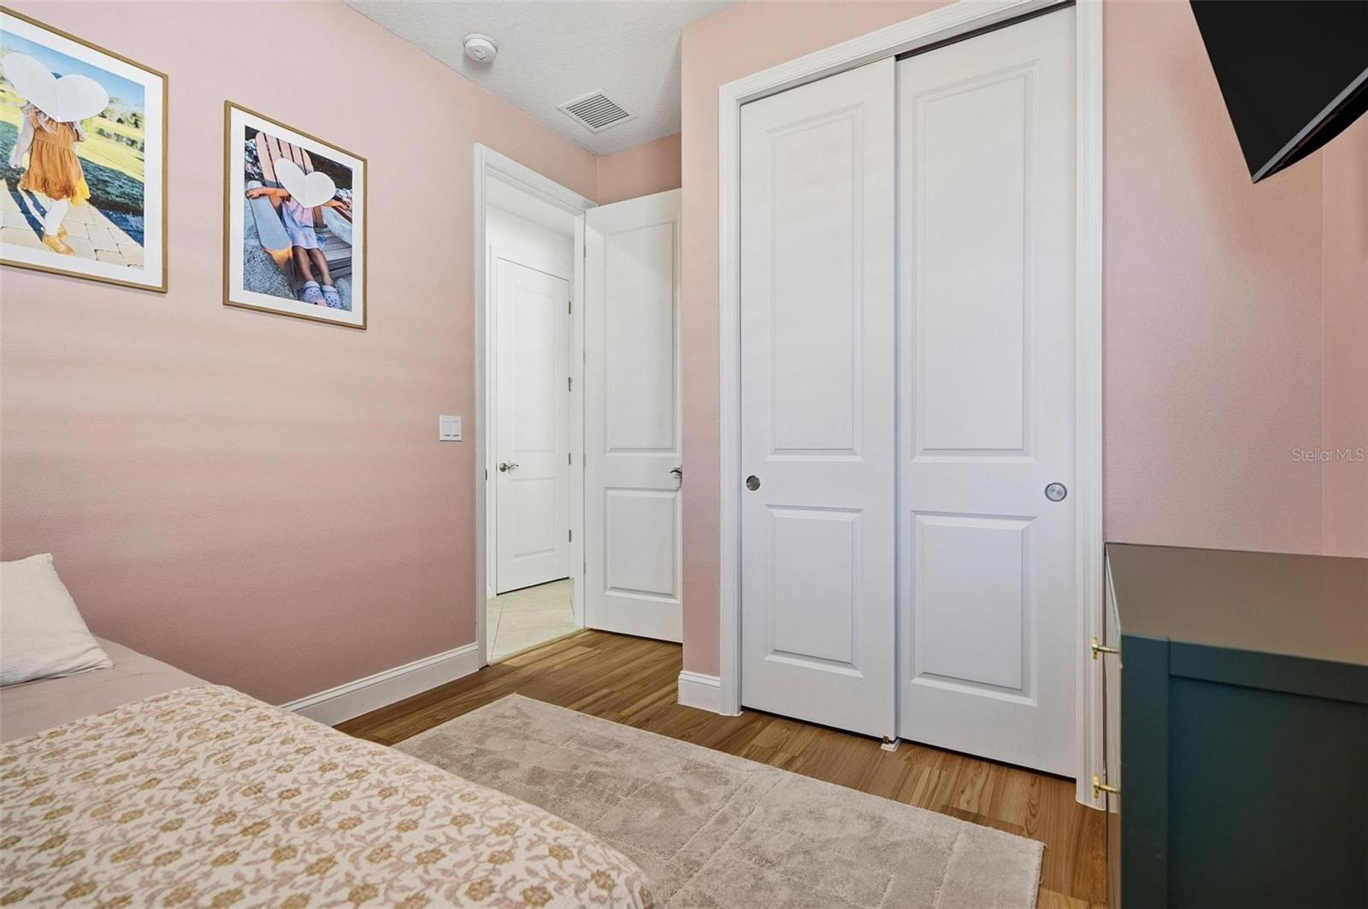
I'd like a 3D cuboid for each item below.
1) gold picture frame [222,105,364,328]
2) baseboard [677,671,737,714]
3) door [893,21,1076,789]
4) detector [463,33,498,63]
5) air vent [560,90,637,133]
[{"bbox_3d":[-1.405,-0.837,2.228,0.025,0.682,0.490,0,0,32],"label":"gold picture frame"},{"bbox_3d":[0.082,0.973,2.489,0.220,0.133,0.020,0,0,31],"label":"baseboard"},{"bbox_3d":[1.004,-0.198,2.087,0.575,2.446,0.037,0,0,31],"label":"door"},{"bbox_3d":[-0.881,-1.759,2.639,0.139,0.042,0.139,0,0,0],"label":"detector"},{"bbox_3d":[-0.447,-1.775,3.167,0.303,0.015,0.303,0,0,31],"label":"air vent"}]

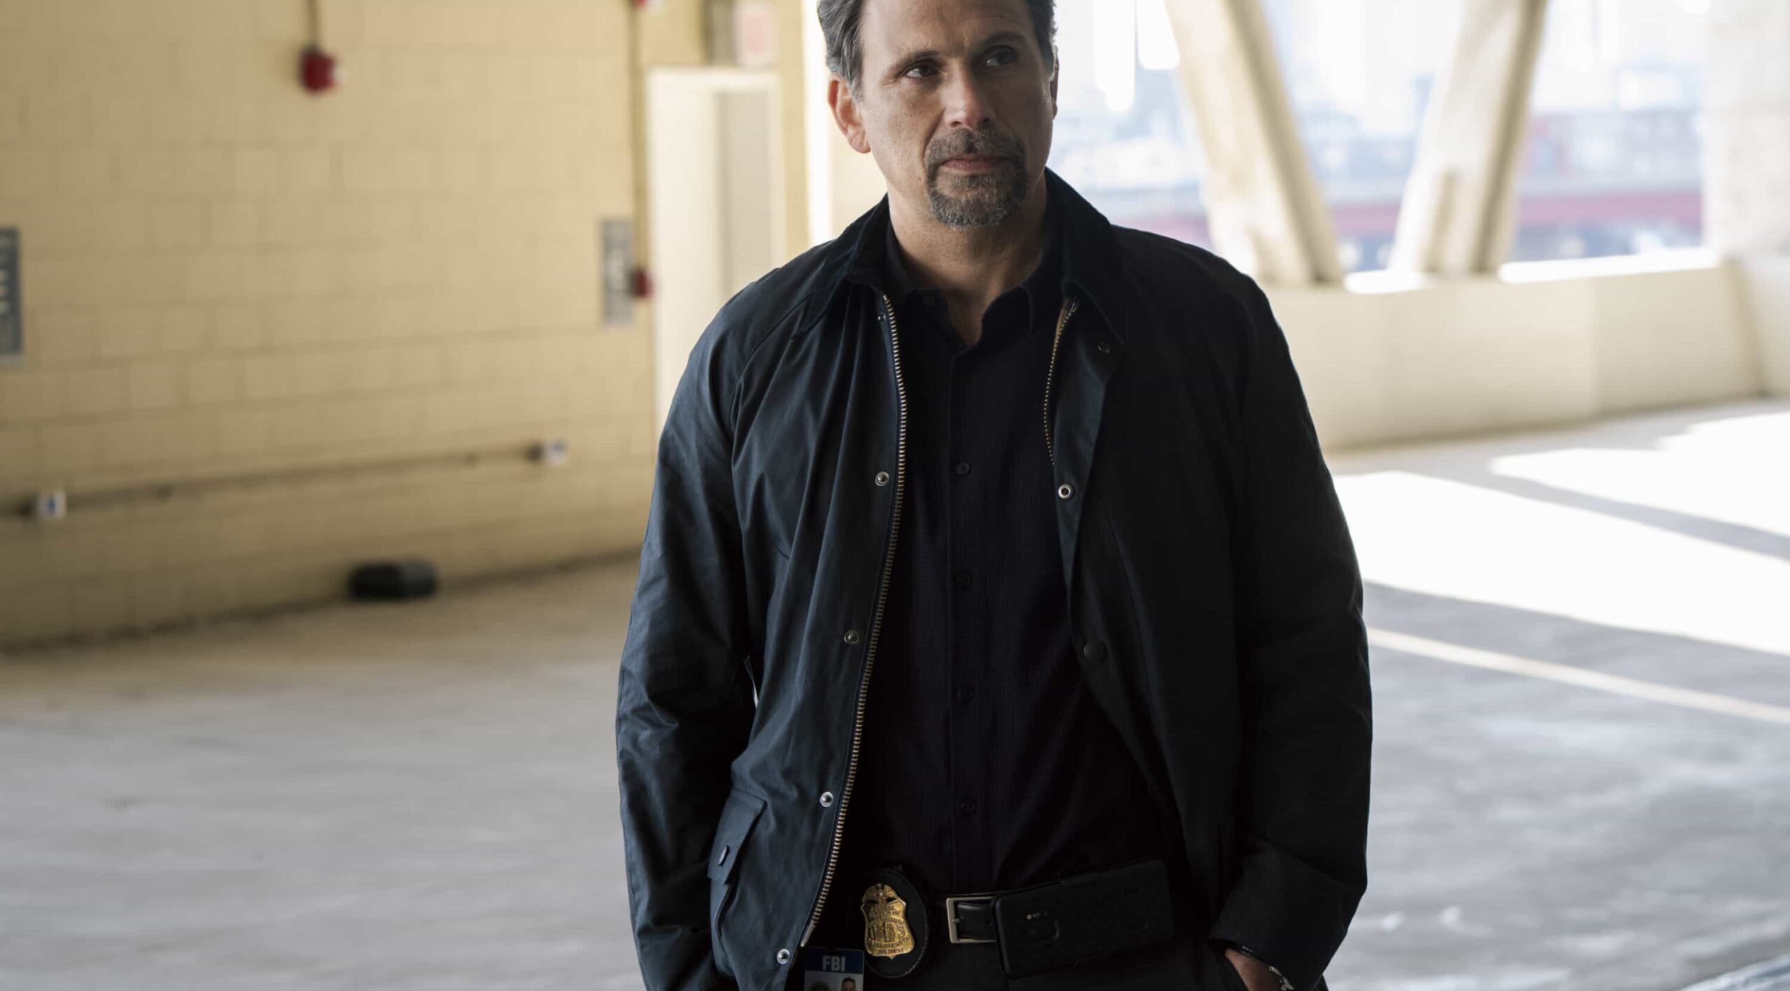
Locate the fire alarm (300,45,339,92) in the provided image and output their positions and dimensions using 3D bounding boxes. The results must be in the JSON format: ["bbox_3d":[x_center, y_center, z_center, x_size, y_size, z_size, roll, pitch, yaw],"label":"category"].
[{"bbox_3d":[-2.321,-1.722,20.050,0.100,0.170,0.120,0,3,25],"label":"fire alarm"}]

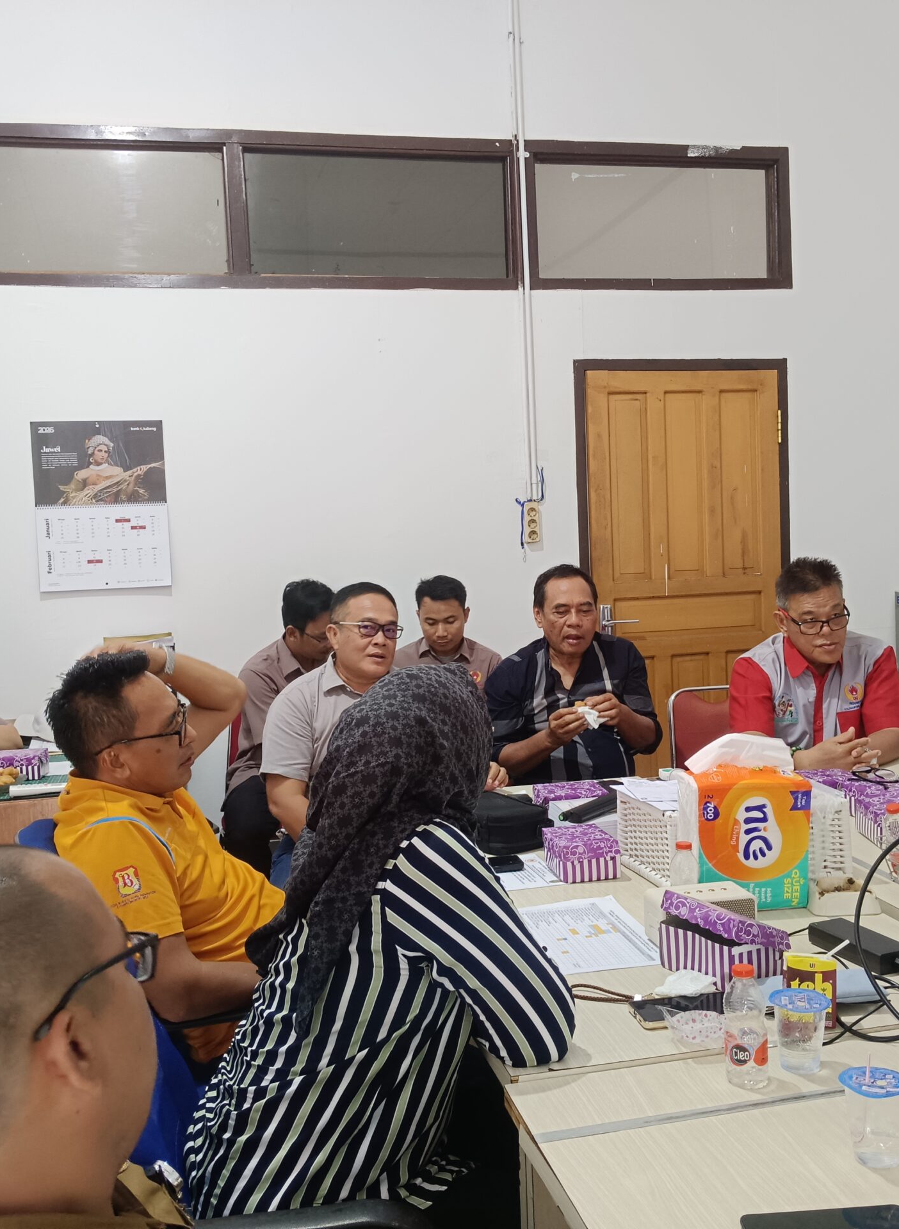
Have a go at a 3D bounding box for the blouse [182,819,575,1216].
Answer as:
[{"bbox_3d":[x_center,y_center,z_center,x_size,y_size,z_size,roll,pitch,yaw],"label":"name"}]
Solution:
[{"bbox_3d":[-0.060,0.521,1.500,0.480,0.560,0.450,-5,5,-35],"label":"blouse"}]

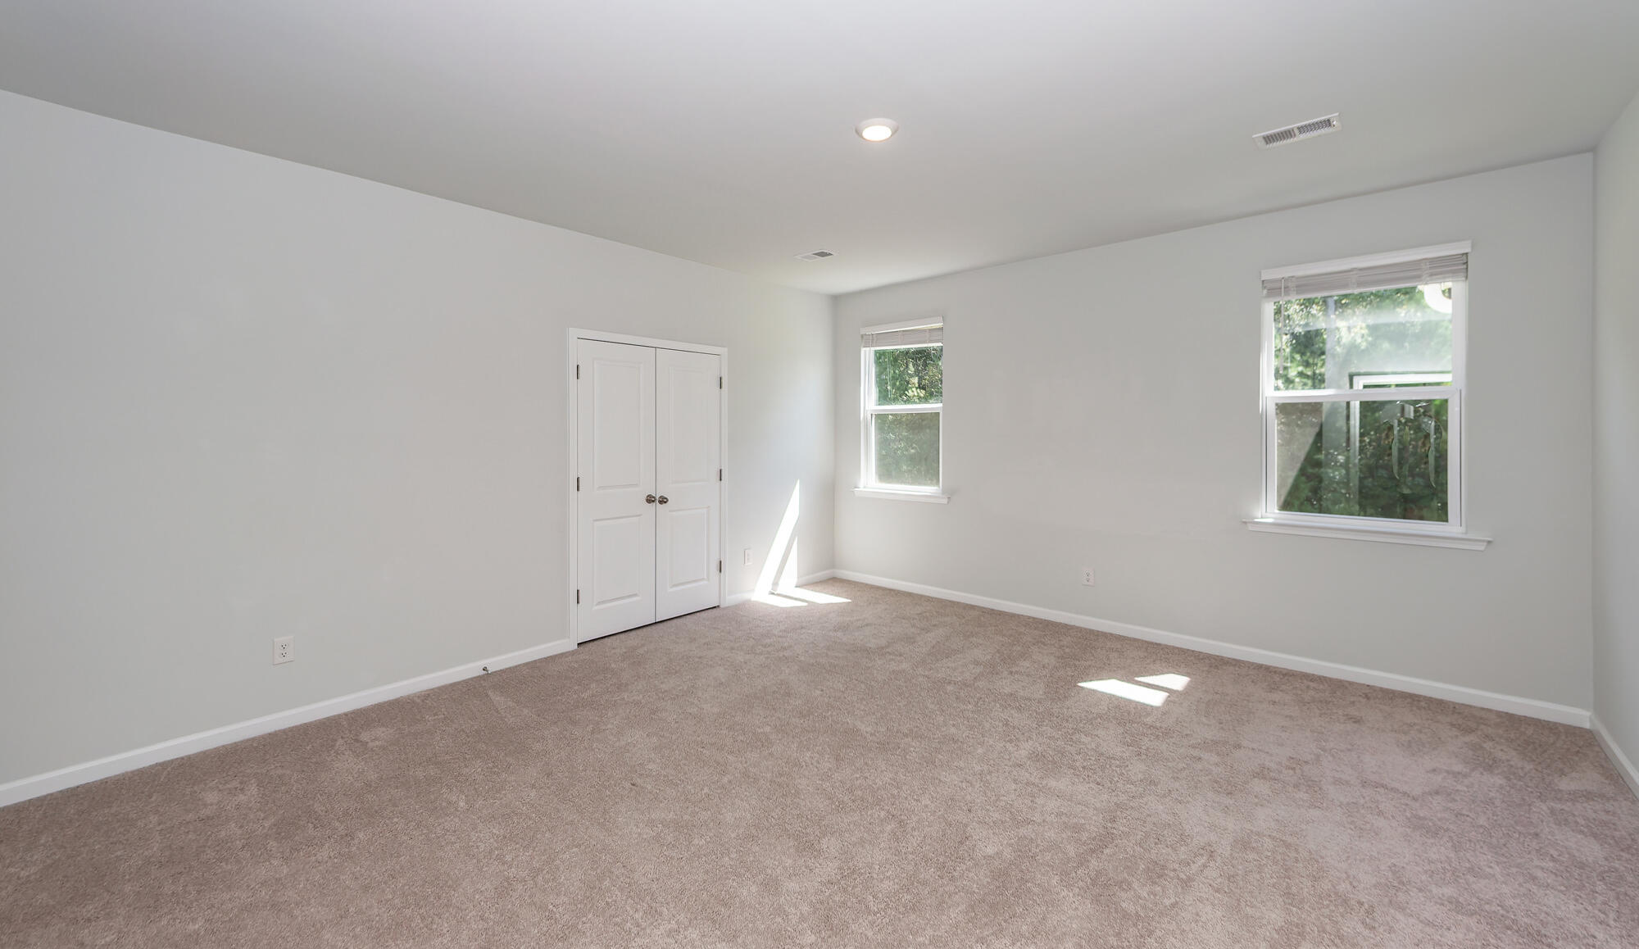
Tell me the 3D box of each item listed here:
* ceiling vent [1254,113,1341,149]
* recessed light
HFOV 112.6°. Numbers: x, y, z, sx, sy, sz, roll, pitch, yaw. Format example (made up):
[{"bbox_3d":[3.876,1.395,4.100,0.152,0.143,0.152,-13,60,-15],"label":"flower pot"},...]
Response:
[{"bbox_3d":[2.127,-1.522,2.430,0.290,0.022,0.155,4,5,42],"label":"ceiling vent"},{"bbox_3d":[0.255,-1.516,2.410,0.190,0.030,0.190,0,4,0],"label":"recessed light"}]

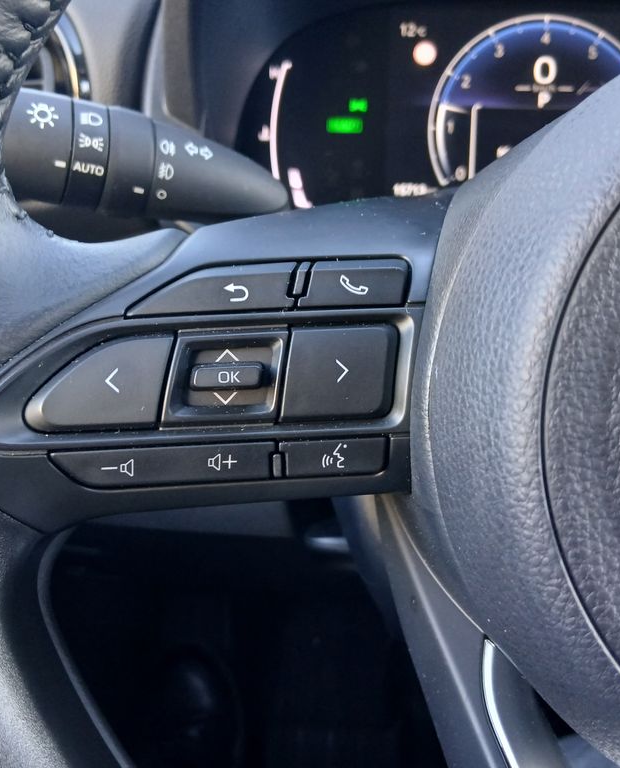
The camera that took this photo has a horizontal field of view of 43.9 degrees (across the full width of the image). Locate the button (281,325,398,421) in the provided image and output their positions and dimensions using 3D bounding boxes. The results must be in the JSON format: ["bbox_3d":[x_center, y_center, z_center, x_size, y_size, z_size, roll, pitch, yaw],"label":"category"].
[{"bbox_3d":[0.005,-0.003,0.147,0.023,0.017,0.008,-2,8,-4],"label":"button"}]

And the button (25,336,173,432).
[{"bbox_3d":[-0.039,0.000,0.145,0.028,0.017,0.008,-2,8,-4],"label":"button"}]

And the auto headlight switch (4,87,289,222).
[{"bbox_3d":[-0.042,-0.055,0.199,0.079,0.029,0.028,4,4,-25],"label":"auto headlight switch"}]

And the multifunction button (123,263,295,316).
[{"bbox_3d":[-0.018,-0.018,0.143,0.031,0.009,0.007,-2,8,-4],"label":"multifunction button"}]

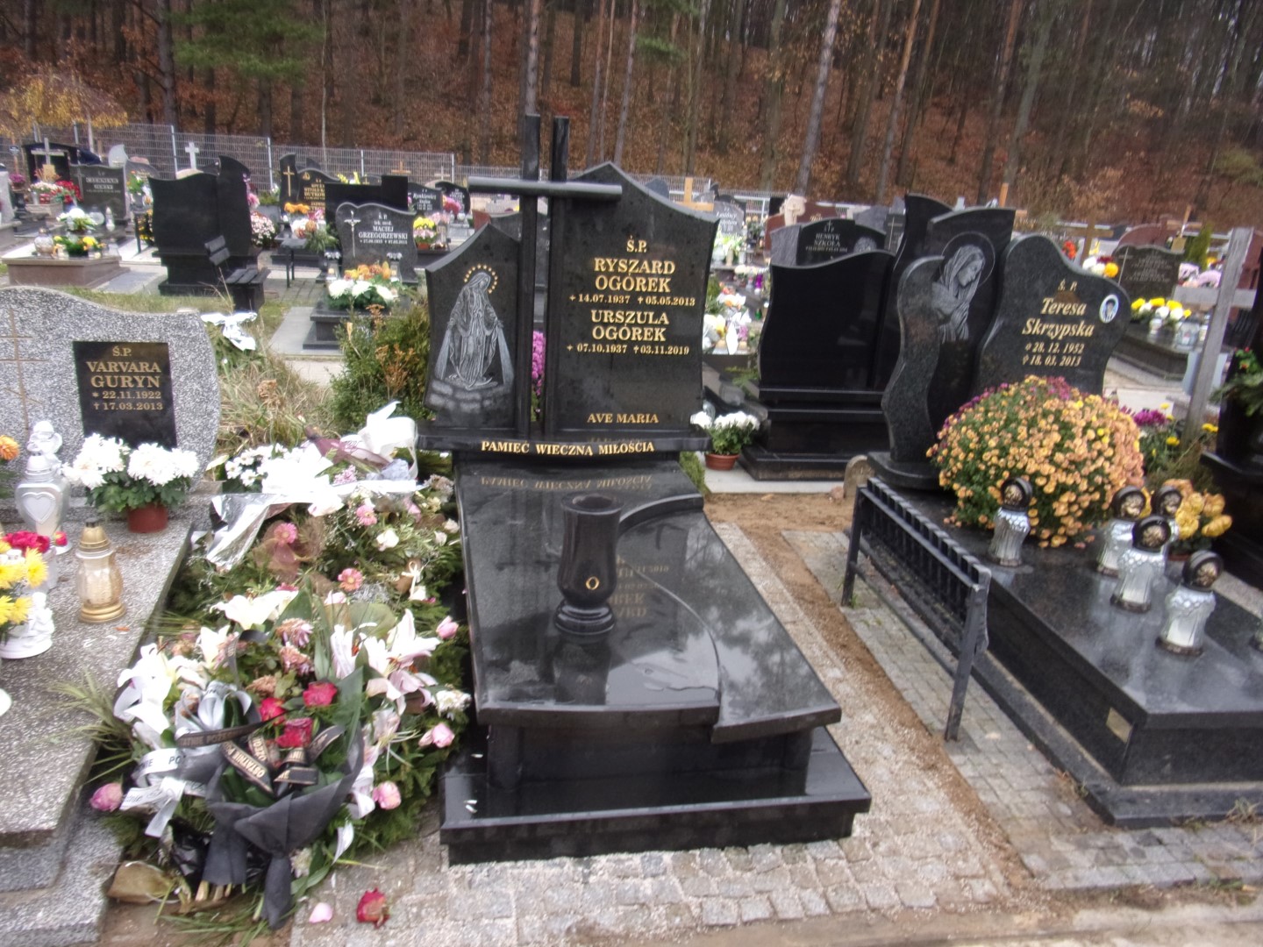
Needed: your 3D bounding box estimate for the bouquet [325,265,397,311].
[{"bbox_3d":[-2.334,-1.610,7.615,0.607,0.373,0.455,0,18,-12],"label":"bouquet"}]

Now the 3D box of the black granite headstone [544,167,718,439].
[{"bbox_3d":[-0.003,-0.676,3.474,0.653,1.027,0.096,0,18,-12],"label":"black granite headstone"}]

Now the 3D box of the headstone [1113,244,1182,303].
[{"bbox_3d":[6.098,-2.318,10.400,0.806,0.797,0.096,3,18,-2],"label":"headstone"}]

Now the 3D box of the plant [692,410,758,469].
[{"bbox_3d":[0.523,-0.191,4.912,0.378,0.332,0.340,0,18,-12],"label":"plant"}]

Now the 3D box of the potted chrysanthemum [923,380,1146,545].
[{"bbox_3d":[1.502,-0.049,3.283,0.735,0.630,0.735,2,18,-7],"label":"potted chrysanthemum"}]

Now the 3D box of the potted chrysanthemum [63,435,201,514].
[{"bbox_3d":[-1.805,-0.001,3.166,0.436,0.298,0.370,0,18,-12],"label":"potted chrysanthemum"}]

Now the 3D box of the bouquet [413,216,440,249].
[{"bbox_3d":[-2.879,-3.362,12.227,0.380,0.470,0.360,-1,19,-14],"label":"bouquet"}]

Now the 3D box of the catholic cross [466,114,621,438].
[{"bbox_3d":[-0.317,-0.677,3.141,0.534,1.133,0.120,0,19,-12],"label":"catholic cross"}]

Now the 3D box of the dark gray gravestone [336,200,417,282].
[{"bbox_3d":[-2.465,-2.241,8.480,0.780,0.750,0.120,-1,19,-16],"label":"dark gray gravestone"}]

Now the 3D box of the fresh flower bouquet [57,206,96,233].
[{"bbox_3d":[-6.859,-3.137,10.813,0.370,0.320,0.340,-2,19,-19],"label":"fresh flower bouquet"}]

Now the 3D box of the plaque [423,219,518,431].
[{"bbox_3d":[-0.606,-0.565,3.382,0.370,0.778,0.086,0,18,-12],"label":"plaque"}]

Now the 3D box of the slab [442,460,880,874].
[{"bbox_3d":[-0.084,0.426,2.900,1.056,0.442,1.805,0,18,-12],"label":"slab"}]

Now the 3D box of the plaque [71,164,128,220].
[{"bbox_3d":[-7.382,-3.896,12.155,0.700,0.740,0.120,-2,19,-19],"label":"plaque"}]

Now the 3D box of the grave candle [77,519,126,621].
[{"bbox_3d":[-1.401,0.252,2.282,0.110,0.268,0.110,0,19,-12],"label":"grave candle"}]

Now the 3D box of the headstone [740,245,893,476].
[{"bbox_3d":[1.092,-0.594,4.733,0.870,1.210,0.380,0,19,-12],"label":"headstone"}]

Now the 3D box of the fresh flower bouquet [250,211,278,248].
[{"bbox_3d":[-4.676,-3.088,11.095,0.420,0.450,0.400,-1,19,-14],"label":"fresh flower bouquet"}]

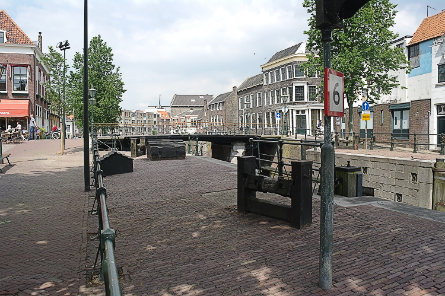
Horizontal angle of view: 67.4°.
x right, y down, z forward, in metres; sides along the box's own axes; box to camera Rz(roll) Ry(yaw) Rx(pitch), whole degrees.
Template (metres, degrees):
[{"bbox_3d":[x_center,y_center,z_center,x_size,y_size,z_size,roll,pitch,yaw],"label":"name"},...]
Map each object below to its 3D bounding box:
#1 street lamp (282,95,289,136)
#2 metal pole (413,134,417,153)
[{"bbox_3d":[6.139,-3.223,32.393,0.550,4.112,0.550,0,3,0],"label":"street lamp"},{"bbox_3d":[10.852,-0.244,18.772,0.140,1.065,0.140,1,3,21],"label":"metal pole"}]

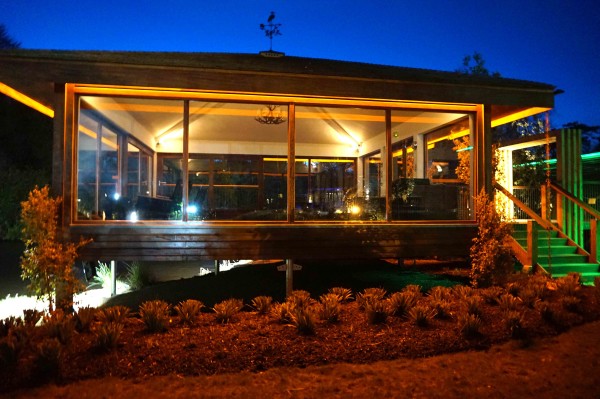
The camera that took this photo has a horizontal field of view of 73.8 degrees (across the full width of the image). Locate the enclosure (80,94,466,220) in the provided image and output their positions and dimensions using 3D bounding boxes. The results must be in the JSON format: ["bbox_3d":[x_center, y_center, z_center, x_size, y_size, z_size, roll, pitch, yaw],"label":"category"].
[{"bbox_3d":[-0.800,-0.625,11.384,7.682,2.295,7.671,0,-1,-10],"label":"enclosure"}]

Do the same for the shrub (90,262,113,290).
[{"bbox_3d":[-4.953,1.920,10.100,0.680,0.760,0.680,0,-1,-10],"label":"shrub"}]

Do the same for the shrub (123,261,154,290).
[{"bbox_3d":[-4.081,1.883,10.100,0.740,0.820,0.740,0,-1,-10],"label":"shrub"}]

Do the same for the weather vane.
[{"bbox_3d":[-0.809,-4.738,11.430,0.660,1.300,0.640,0,-1,-10],"label":"weather vane"}]

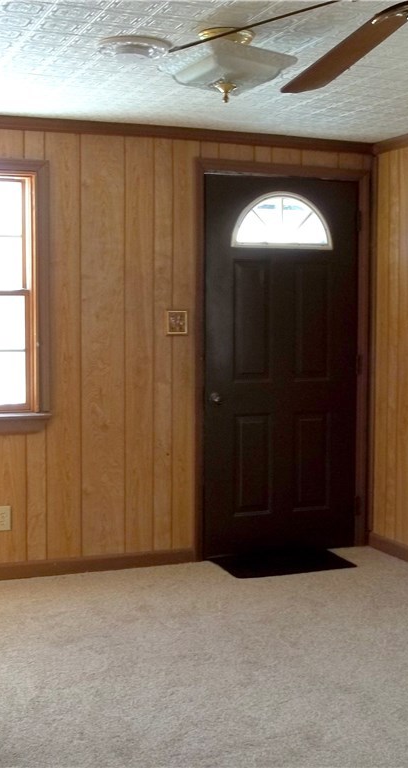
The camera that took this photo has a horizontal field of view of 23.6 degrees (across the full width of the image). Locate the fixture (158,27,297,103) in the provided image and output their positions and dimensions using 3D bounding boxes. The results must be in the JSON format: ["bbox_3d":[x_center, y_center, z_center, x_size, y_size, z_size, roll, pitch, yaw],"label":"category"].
[{"bbox_3d":[0.070,-1.052,3.245,0.360,0.215,0.360,-2,5,-23],"label":"fixture"}]

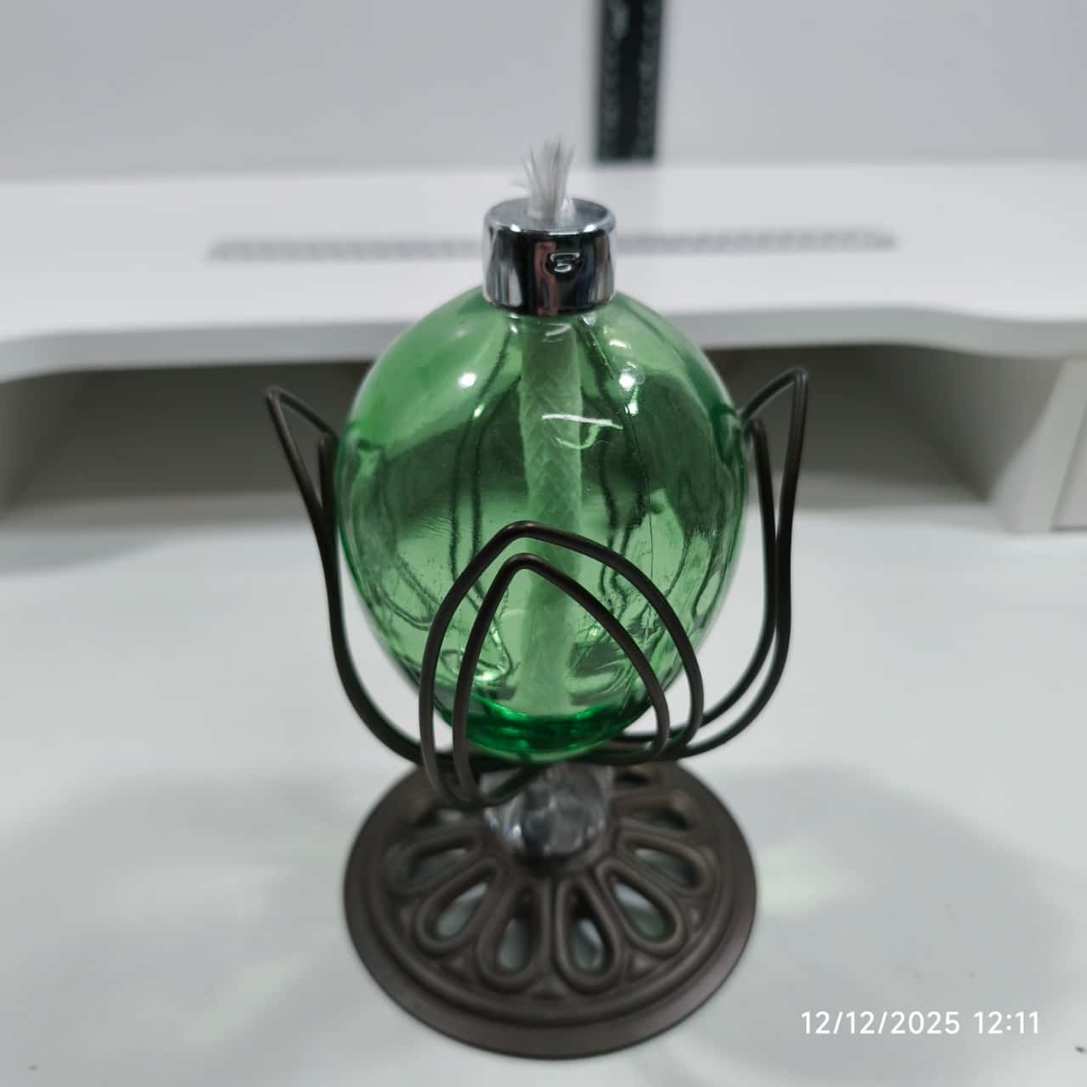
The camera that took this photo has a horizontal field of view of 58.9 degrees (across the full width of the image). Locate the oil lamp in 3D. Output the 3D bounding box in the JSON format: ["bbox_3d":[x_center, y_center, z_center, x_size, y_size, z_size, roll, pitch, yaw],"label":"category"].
[{"bbox_3d":[0.001,0.009,0.214,0.112,0.186,0.112,0,33,0],"label":"oil lamp"}]

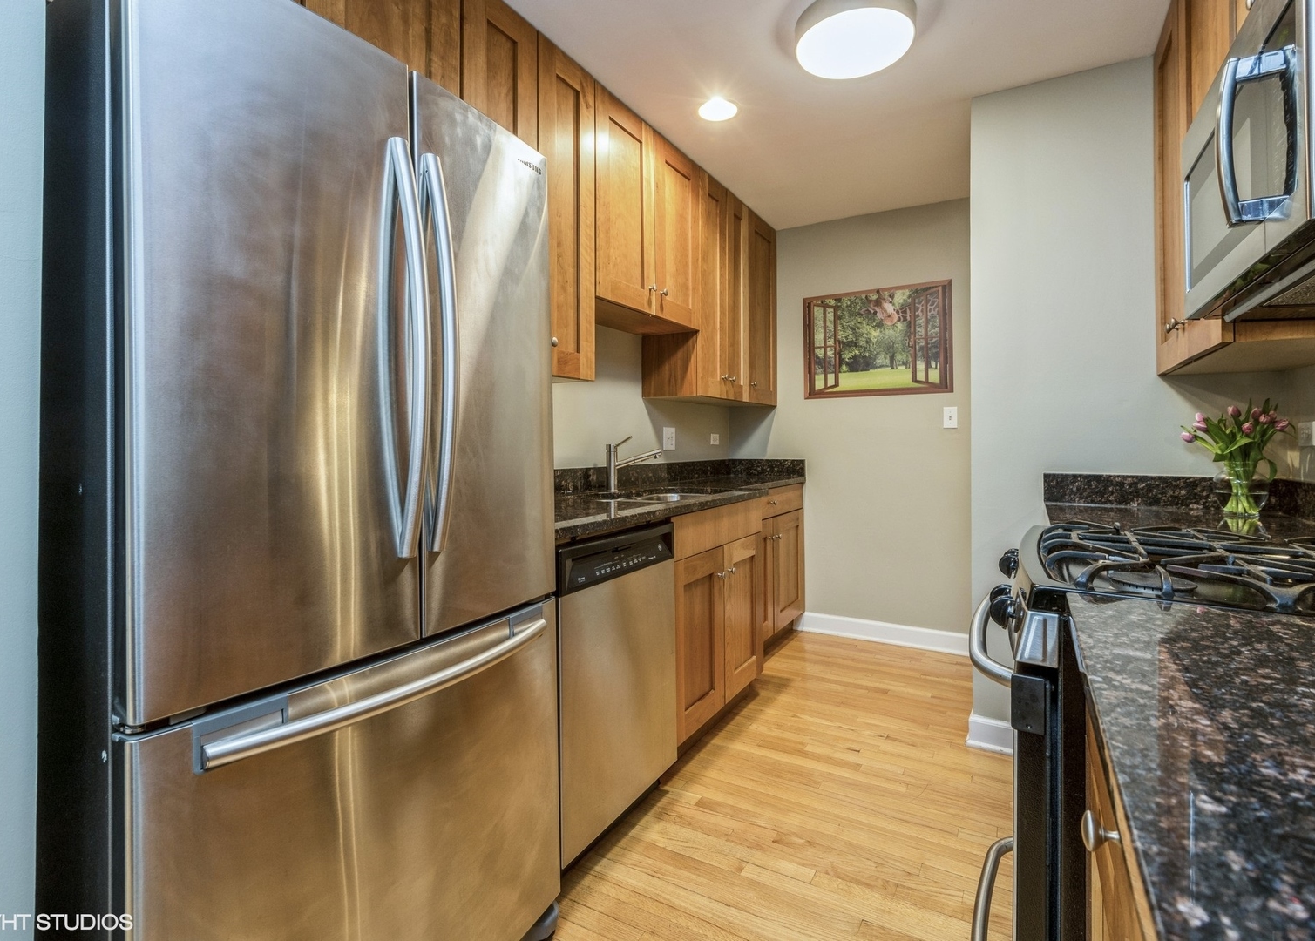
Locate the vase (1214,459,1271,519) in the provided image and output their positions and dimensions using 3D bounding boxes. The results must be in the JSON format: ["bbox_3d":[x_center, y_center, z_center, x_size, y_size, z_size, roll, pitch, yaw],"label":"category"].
[{"bbox_3d":[1.700,0.047,1.824,0.120,0.160,0.120,1,2,30],"label":"vase"}]

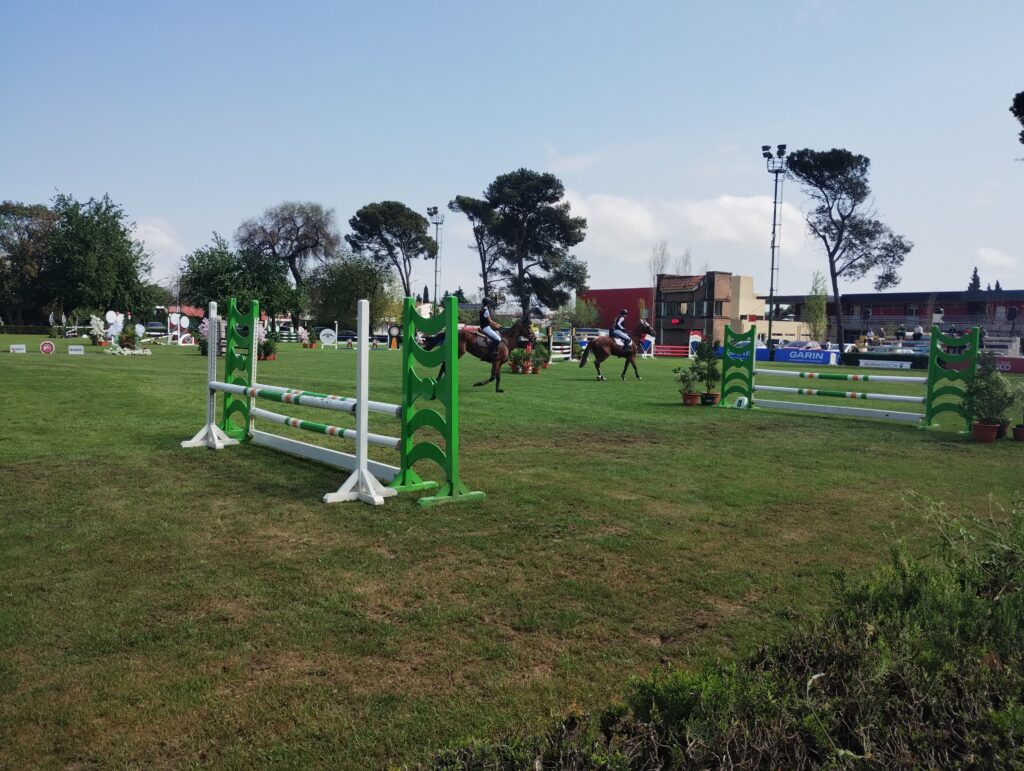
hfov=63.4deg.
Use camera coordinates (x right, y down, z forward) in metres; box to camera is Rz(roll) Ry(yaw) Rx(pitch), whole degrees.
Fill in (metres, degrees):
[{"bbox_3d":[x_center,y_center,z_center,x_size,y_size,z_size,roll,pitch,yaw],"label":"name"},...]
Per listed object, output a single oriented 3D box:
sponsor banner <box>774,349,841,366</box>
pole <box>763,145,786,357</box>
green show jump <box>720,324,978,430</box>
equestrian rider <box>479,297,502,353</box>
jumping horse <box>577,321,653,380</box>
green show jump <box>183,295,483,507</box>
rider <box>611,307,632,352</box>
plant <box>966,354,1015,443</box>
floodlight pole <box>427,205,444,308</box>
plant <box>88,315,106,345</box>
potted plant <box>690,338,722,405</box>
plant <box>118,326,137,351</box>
[{"bbox_3d":[19.111,-1.884,53.875,4.292,0.880,0.120,5,5,42],"label":"sponsor banner"},{"bbox_3d":[19.501,-9.779,61.801,1.500,15.800,1.500,0,4,-30],"label":"pole"},{"bbox_3d":[6.381,-0.277,16.366,0.660,1.810,5.150,-2,5,-42],"label":"green show jump"},{"bbox_3d":[-0.544,-1.566,21.300,0.680,1.420,0.500,1,4,-3],"label":"equestrian rider"},{"bbox_3d":[3.523,-1.195,28.059,2.580,2.070,0.620,1,4,-6],"label":"jumping horse"},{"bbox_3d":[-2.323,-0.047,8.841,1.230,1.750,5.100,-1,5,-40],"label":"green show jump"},{"bbox_3d":[3.604,-1.836,27.300,0.700,1.470,0.580,2,4,-2],"label":"rider"},{"bbox_3d":[7.554,0.201,13.096,0.735,1.378,0.735,2,4,0],"label":"plant"},{"bbox_3d":[-8.696,-12.389,93.425,1.450,15.300,1.450,4,4,30],"label":"floodlight pole"},{"bbox_3d":[-24.550,-3.270,49.243,1.000,1.850,1.000,0,4,-26],"label":"plant"},{"bbox_3d":[4.351,-0.320,18.557,0.680,1.461,0.680,2,4,0],"label":"potted plant"},{"bbox_3d":[-20.686,-2.582,44.743,0.980,1.280,0.980,0,4,-25],"label":"plant"}]

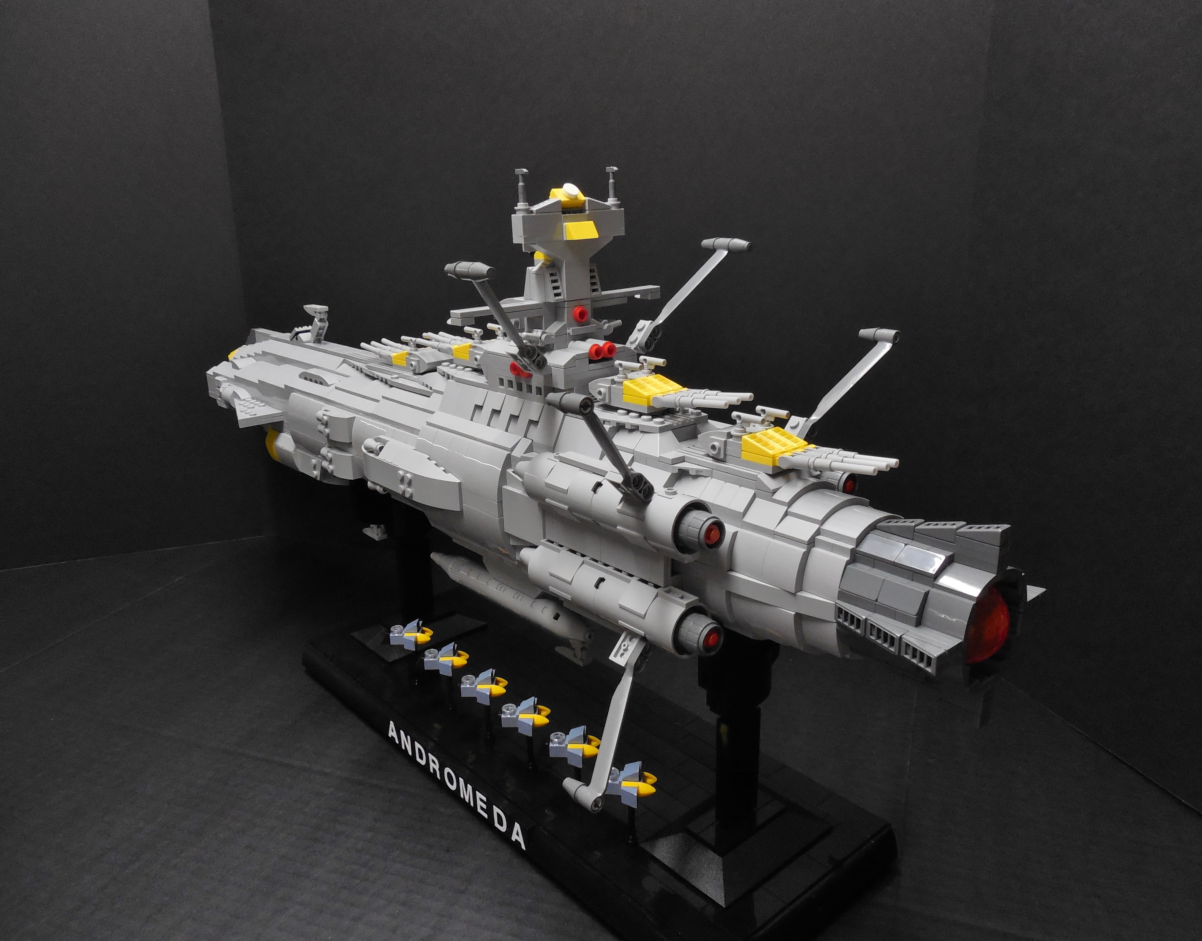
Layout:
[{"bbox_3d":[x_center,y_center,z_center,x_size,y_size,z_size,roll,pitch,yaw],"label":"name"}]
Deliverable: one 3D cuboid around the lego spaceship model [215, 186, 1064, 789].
[{"bbox_3d":[-0.079,-0.042,0.554,0.201,0.264,0.670,-15,22,-39],"label":"lego spaceship model"}]

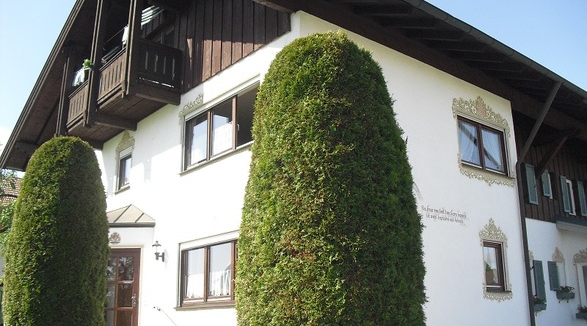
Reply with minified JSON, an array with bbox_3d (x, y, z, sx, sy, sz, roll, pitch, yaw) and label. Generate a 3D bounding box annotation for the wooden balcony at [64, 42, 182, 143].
[{"bbox_3d":[-4.354,-1.502,14.901,1.240,1.310,4.430,13,-19,-38],"label":"wooden balcony"}]

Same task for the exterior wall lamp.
[{"bbox_3d":[-2.838,1.864,12.805,0.280,0.430,0.190,13,-19,-38],"label":"exterior wall lamp"}]

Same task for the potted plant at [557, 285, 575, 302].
[{"bbox_3d":[7.157,3.417,16.068,0.580,0.400,0.200,13,-19,-38],"label":"potted plant"}]

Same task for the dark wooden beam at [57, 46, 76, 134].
[{"bbox_3d":[-6.112,-1.797,16.407,0.180,2.650,0.180,13,-19,-38],"label":"dark wooden beam"}]

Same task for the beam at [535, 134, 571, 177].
[{"bbox_3d":[6.955,-0.238,16.371,0.130,0.140,1.330,13,-63,-38],"label":"beam"}]

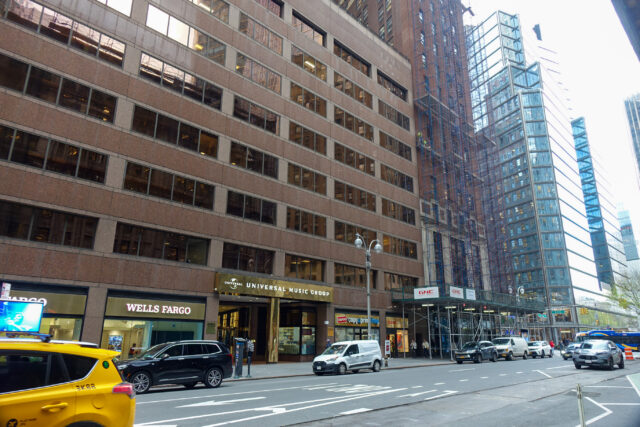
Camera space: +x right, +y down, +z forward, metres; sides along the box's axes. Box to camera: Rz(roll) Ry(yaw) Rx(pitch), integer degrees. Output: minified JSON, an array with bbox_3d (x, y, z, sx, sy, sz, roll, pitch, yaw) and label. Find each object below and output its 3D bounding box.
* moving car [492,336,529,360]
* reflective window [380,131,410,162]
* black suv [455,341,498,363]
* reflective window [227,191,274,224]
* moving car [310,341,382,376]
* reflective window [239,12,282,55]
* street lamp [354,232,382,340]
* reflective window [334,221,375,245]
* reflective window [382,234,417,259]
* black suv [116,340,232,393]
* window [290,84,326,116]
[{"bbox_3d":[17.644,12.627,40.049,5.450,2.090,2.020,16,-23,-42],"label":"moving car"},{"bbox_3d":[8.377,-7.393,46.937,5.712,1.721,0.170,16,-23,-42],"label":"reflective window"},{"bbox_3d":[13.243,11.634,35.924,1.920,1.730,4.780,-15,-23,43],"label":"black suv"},{"bbox_3d":[-5.152,-0.351,32.701,4.605,1.825,0.200,16,-23,-42],"label":"reflective window"},{"bbox_3d":[1.676,8.331,24.803,1.880,1.840,4.800,-15,-23,43],"label":"moving car"},{"bbox_3d":[-4.876,-14.974,35.858,0.200,1.861,4.537,-15,-23,43],"label":"reflective window"},{"bbox_3d":[3.581,6.013,30.077,2.950,9.022,0.620,16,-23,-42],"label":"street lamp"},{"bbox_3d":[3.436,2.097,39.626,0.200,1.803,6.024,-15,-23,43],"label":"reflective window"},{"bbox_3d":[8.421,3.538,44.418,0.200,1.803,6.158,-15,-23,43],"label":"reflective window"},{"bbox_3d":[-5.743,5.835,16.489,4.930,1.740,1.950,16,-23,-42],"label":"black suv"},{"bbox_3d":[-0.967,-10.106,38.075,4.352,1.721,0.170,16,-23,-42],"label":"window"}]

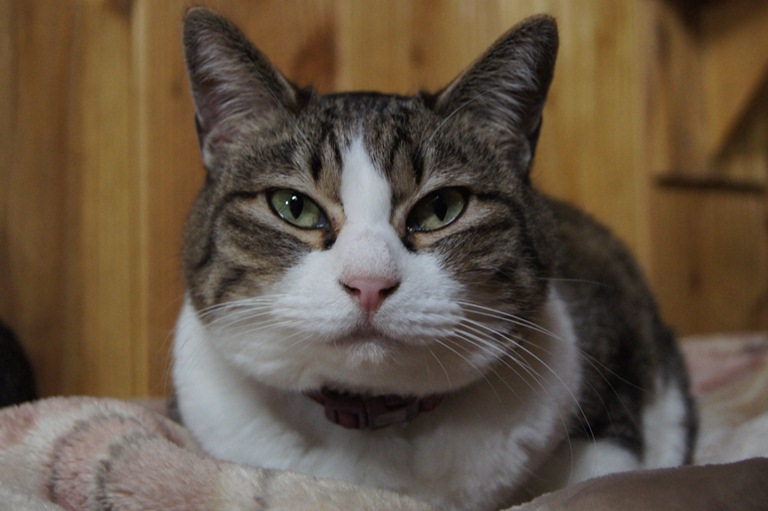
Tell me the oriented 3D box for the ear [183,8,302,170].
[{"bbox_3d":[-0.050,-0.059,0.385,0.039,0.052,0.025,-17,-5,16],"label":"ear"}]

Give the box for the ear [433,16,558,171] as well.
[{"bbox_3d":[0.040,-0.058,0.385,0.039,0.052,0.025,17,-5,-16],"label":"ear"}]

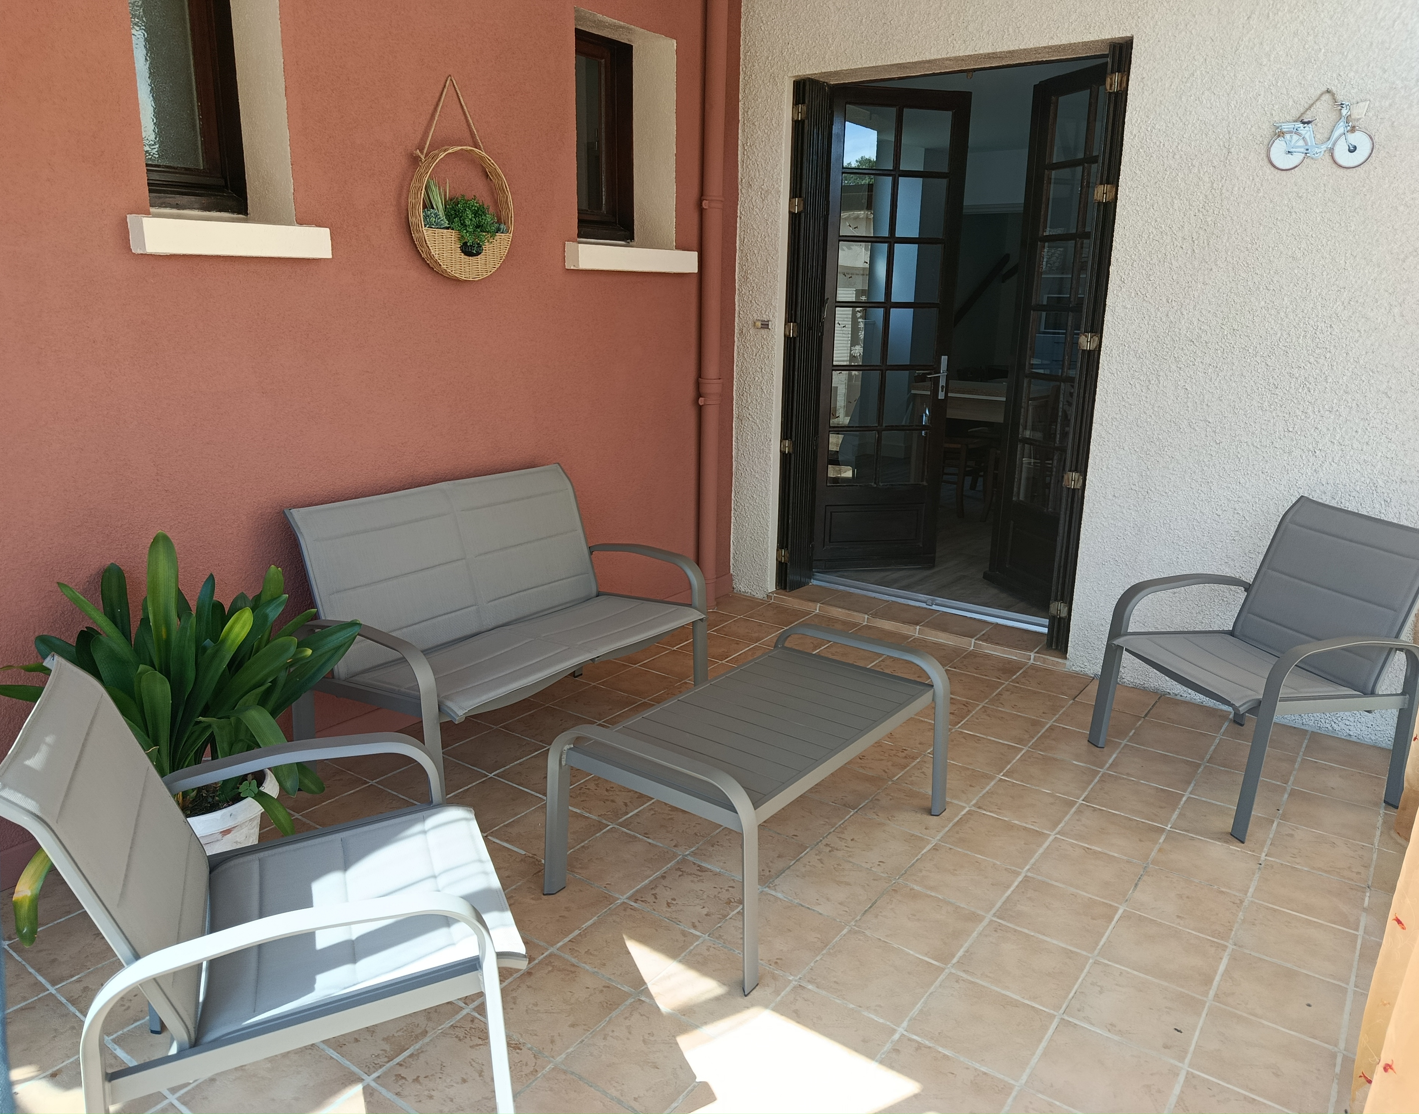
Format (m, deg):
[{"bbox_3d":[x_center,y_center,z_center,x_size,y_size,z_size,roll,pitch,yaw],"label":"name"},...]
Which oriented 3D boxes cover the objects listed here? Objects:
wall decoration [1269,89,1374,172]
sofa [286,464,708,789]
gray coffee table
[{"bbox_3d":[1.977,-1.375,3.327,0.302,0.239,0.025,11,17,34],"label":"wall decoration"},{"bbox_3d":[-0.630,0.222,3.265,0.764,0.817,1.205,11,17,34],"label":"sofa"},{"bbox_3d":[0.146,0.566,2.755,0.627,0.489,1.053,11,17,34],"label":"gray coffee table"}]

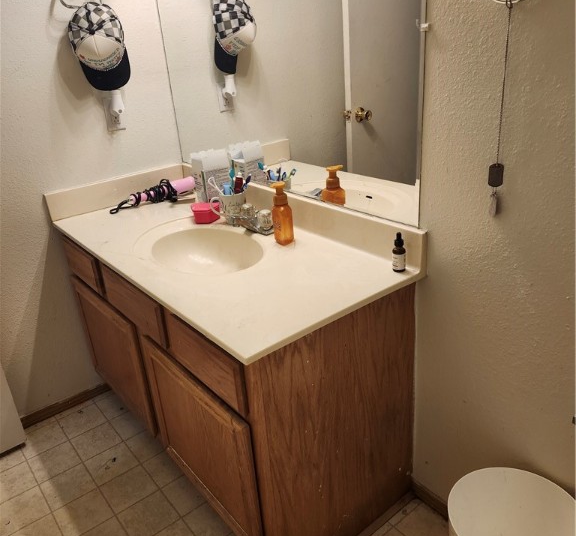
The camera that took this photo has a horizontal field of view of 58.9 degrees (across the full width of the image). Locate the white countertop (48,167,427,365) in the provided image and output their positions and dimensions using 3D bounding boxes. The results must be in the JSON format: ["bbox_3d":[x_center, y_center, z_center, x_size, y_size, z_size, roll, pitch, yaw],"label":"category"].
[{"bbox_3d":[-0.262,-0.123,1.578,0.558,0.122,1.256,-22,29,-33],"label":"white countertop"}]

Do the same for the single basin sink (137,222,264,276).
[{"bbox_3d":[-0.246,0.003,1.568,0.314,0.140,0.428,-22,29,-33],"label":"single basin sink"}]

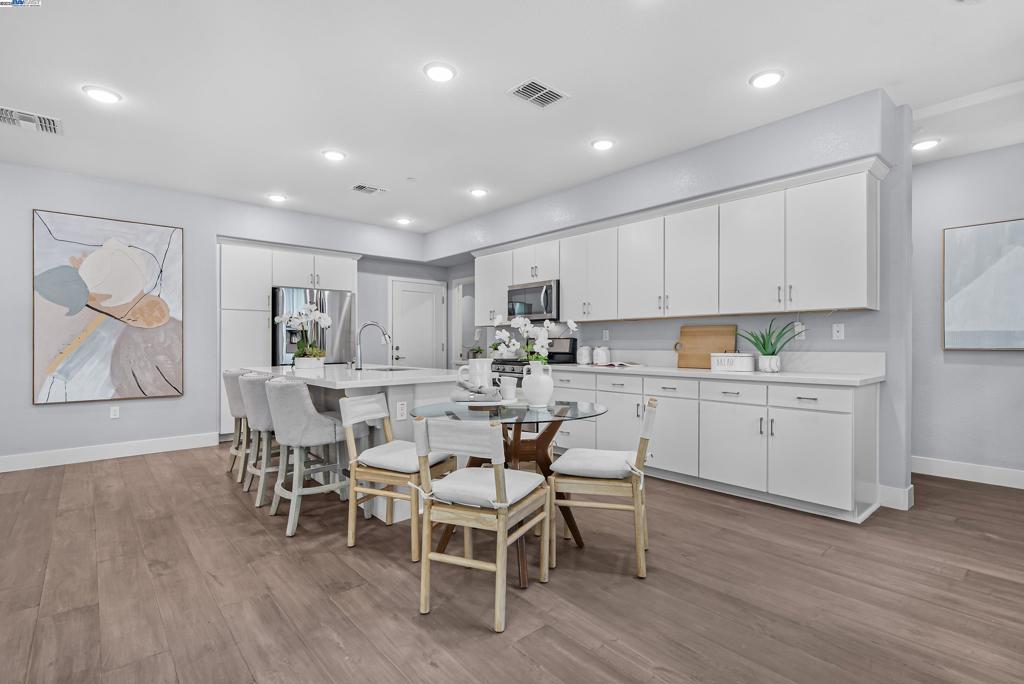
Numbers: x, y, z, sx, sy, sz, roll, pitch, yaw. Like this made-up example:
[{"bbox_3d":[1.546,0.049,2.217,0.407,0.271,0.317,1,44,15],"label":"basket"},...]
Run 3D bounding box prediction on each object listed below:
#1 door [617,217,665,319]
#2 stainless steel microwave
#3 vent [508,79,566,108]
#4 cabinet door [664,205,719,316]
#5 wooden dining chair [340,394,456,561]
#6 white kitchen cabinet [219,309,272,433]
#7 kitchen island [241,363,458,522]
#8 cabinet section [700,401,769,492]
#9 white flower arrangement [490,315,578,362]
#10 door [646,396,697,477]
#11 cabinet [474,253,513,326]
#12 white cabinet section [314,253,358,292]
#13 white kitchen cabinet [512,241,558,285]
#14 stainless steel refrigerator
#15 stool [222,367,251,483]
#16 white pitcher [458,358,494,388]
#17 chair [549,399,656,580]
[{"bbox_3d":[1.196,-0.668,4.499,0.025,0.891,0.502,0,0,-41],"label":"door"},{"bbox_3d":[0.365,-0.445,5.619,0.395,0.412,0.765,0,0,-41],"label":"stainless steel microwave"},{"bbox_3d":[0.171,-1.606,3.154,0.335,0.020,0.225,0,0,-42],"label":"vent"},{"bbox_3d":[1.514,-0.662,4.090,0.025,0.875,0.483,0,0,-42],"label":"cabinet door"},{"bbox_3d":[-0.651,0.734,2.800,0.515,0.825,0.440,0,0,22],"label":"wooden dining chair"},{"bbox_3d":[-3.293,0.335,5.871,0.510,1.410,0.600,0,0,-42],"label":"white kitchen cabinet"},{"bbox_3d":[-1.245,0.689,3.954,1.237,0.914,2.086,0,0,-42],"label":"kitchen island"},{"bbox_3d":[1.615,0.748,3.549,0.025,0.595,0.497,0,0,-42],"label":"cabinet section"},{"bbox_3d":[0.141,-0.022,3.024,0.520,0.310,0.400,0,0,3],"label":"white flower arrangement"},{"bbox_3d":[1.316,0.766,4.005,0.022,0.615,0.492,0,-1,-42],"label":"door"},{"bbox_3d":[-0.104,-0.645,6.147,0.340,0.880,0.740,0,0,-42],"label":"cabinet"},{"bbox_3d":[-2.493,-0.891,6.579,0.549,0.424,0.500,0,0,-42],"label":"white cabinet section"},{"bbox_3d":[0.391,-0.883,5.588,0.340,0.410,0.760,0,0,-42],"label":"white kitchen cabinet"},{"bbox_3d":[-2.648,0.266,6.282,0.920,1.800,0.780,0,0,-42],"label":"stainless steel refrigerator"},{"bbox_3d":[-2.217,0.707,4.270,0.560,0.900,0.490,0,0,-42],"label":"stool"},{"bbox_3d":[-0.235,0.248,3.200,0.235,0.265,0.145,0,0,0],"label":"white pitcher"},{"bbox_3d":[0.504,0.706,2.566,0.530,0.870,0.450,0,0,17],"label":"chair"}]

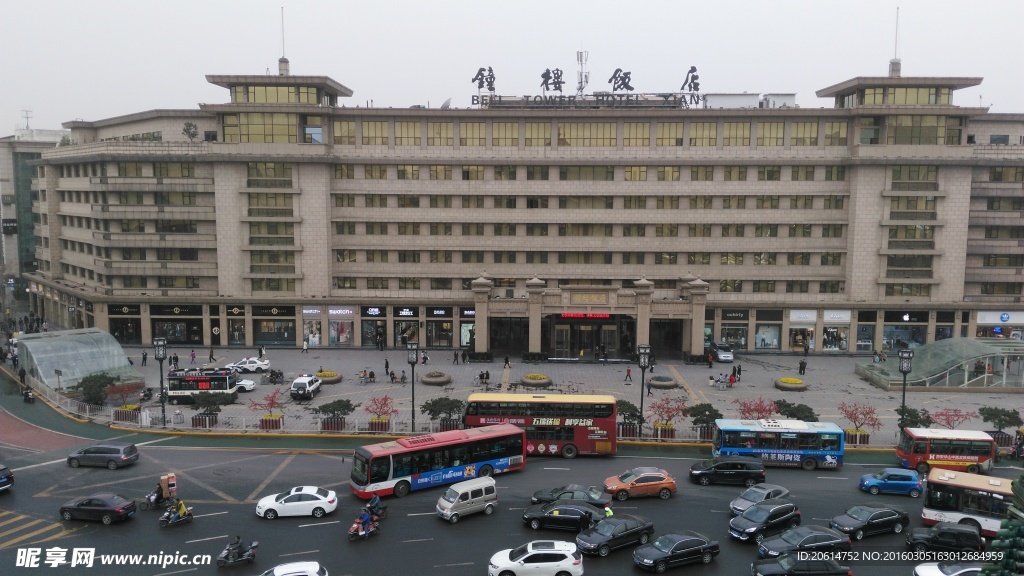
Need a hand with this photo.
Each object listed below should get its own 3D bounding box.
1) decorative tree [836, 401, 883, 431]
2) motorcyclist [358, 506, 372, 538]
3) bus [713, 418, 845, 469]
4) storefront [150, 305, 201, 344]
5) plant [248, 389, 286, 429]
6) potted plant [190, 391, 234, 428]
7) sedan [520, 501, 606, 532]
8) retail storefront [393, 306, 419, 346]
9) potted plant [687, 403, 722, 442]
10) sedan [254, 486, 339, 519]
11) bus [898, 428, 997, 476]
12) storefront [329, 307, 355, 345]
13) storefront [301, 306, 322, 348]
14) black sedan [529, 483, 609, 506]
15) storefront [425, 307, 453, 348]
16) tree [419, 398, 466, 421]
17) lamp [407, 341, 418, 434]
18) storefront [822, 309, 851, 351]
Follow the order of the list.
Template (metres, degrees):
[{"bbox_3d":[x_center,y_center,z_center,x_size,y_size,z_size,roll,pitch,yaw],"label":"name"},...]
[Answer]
[{"bbox_3d":[27.078,10.035,57.014,3.475,2.468,2.850,0,6,1],"label":"decorative tree"},{"bbox_3d":[-8.234,13.165,41.111,0.780,1.550,0.620,-4,8,-30],"label":"motorcyclist"},{"bbox_3d":[18.977,11.193,52.438,8.349,2.973,2.436,1,6,6],"label":"bus"},{"bbox_3d":[-40.830,4.549,89.233,6.200,4.950,1.400,0,7,0],"label":"storefront"},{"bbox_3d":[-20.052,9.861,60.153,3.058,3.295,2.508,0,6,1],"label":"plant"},{"bbox_3d":[-25.043,10.073,60.763,3.736,2.700,3.279,0,6,0],"label":"potted plant"},{"bbox_3d":[3.116,13.116,42.809,4.820,1.450,1.830,1,7,5],"label":"sedan"},{"bbox_3d":[-13.744,4.947,94.938,3.365,5.220,0.800,0,6,1],"label":"retail storefront"},{"bbox_3d":[15.307,10.432,57.592,2.700,2.700,2.300,0,8,1],"label":"potted plant"},{"bbox_3d":[-12.776,12.693,43.716,4.600,1.480,1.790,0,6,-7],"label":"sedan"},{"bbox_3d":[30.947,11.621,52.328,5.850,2.740,2.180,1,6,6],"label":"bus"},{"bbox_3d":[-21.741,4.877,93.920,3.338,5.161,1.000,1,6,1],"label":"storefront"},{"bbox_3d":[-25.802,4.957,95.129,2.599,5.231,0.800,0,6,1],"label":"storefront"},{"bbox_3d":[3.655,12.658,44.323,4.750,1.450,1.800,2,6,16],"label":"black sedan"},{"bbox_3d":[-9.478,5.041,94.880,3.618,5.413,0.800,0,6,1],"label":"storefront"},{"bbox_3d":[-5.637,9.917,59.831,3.848,1.837,3.155,0,6,1],"label":"tree"},{"bbox_3d":[-7.809,7.835,57.662,0.880,7.463,0.880,1,6,1],"label":"lamp"},{"bbox_3d":[40.722,5.423,92.374,3.474,5.330,1.000,1,6,1],"label":"storefront"}]

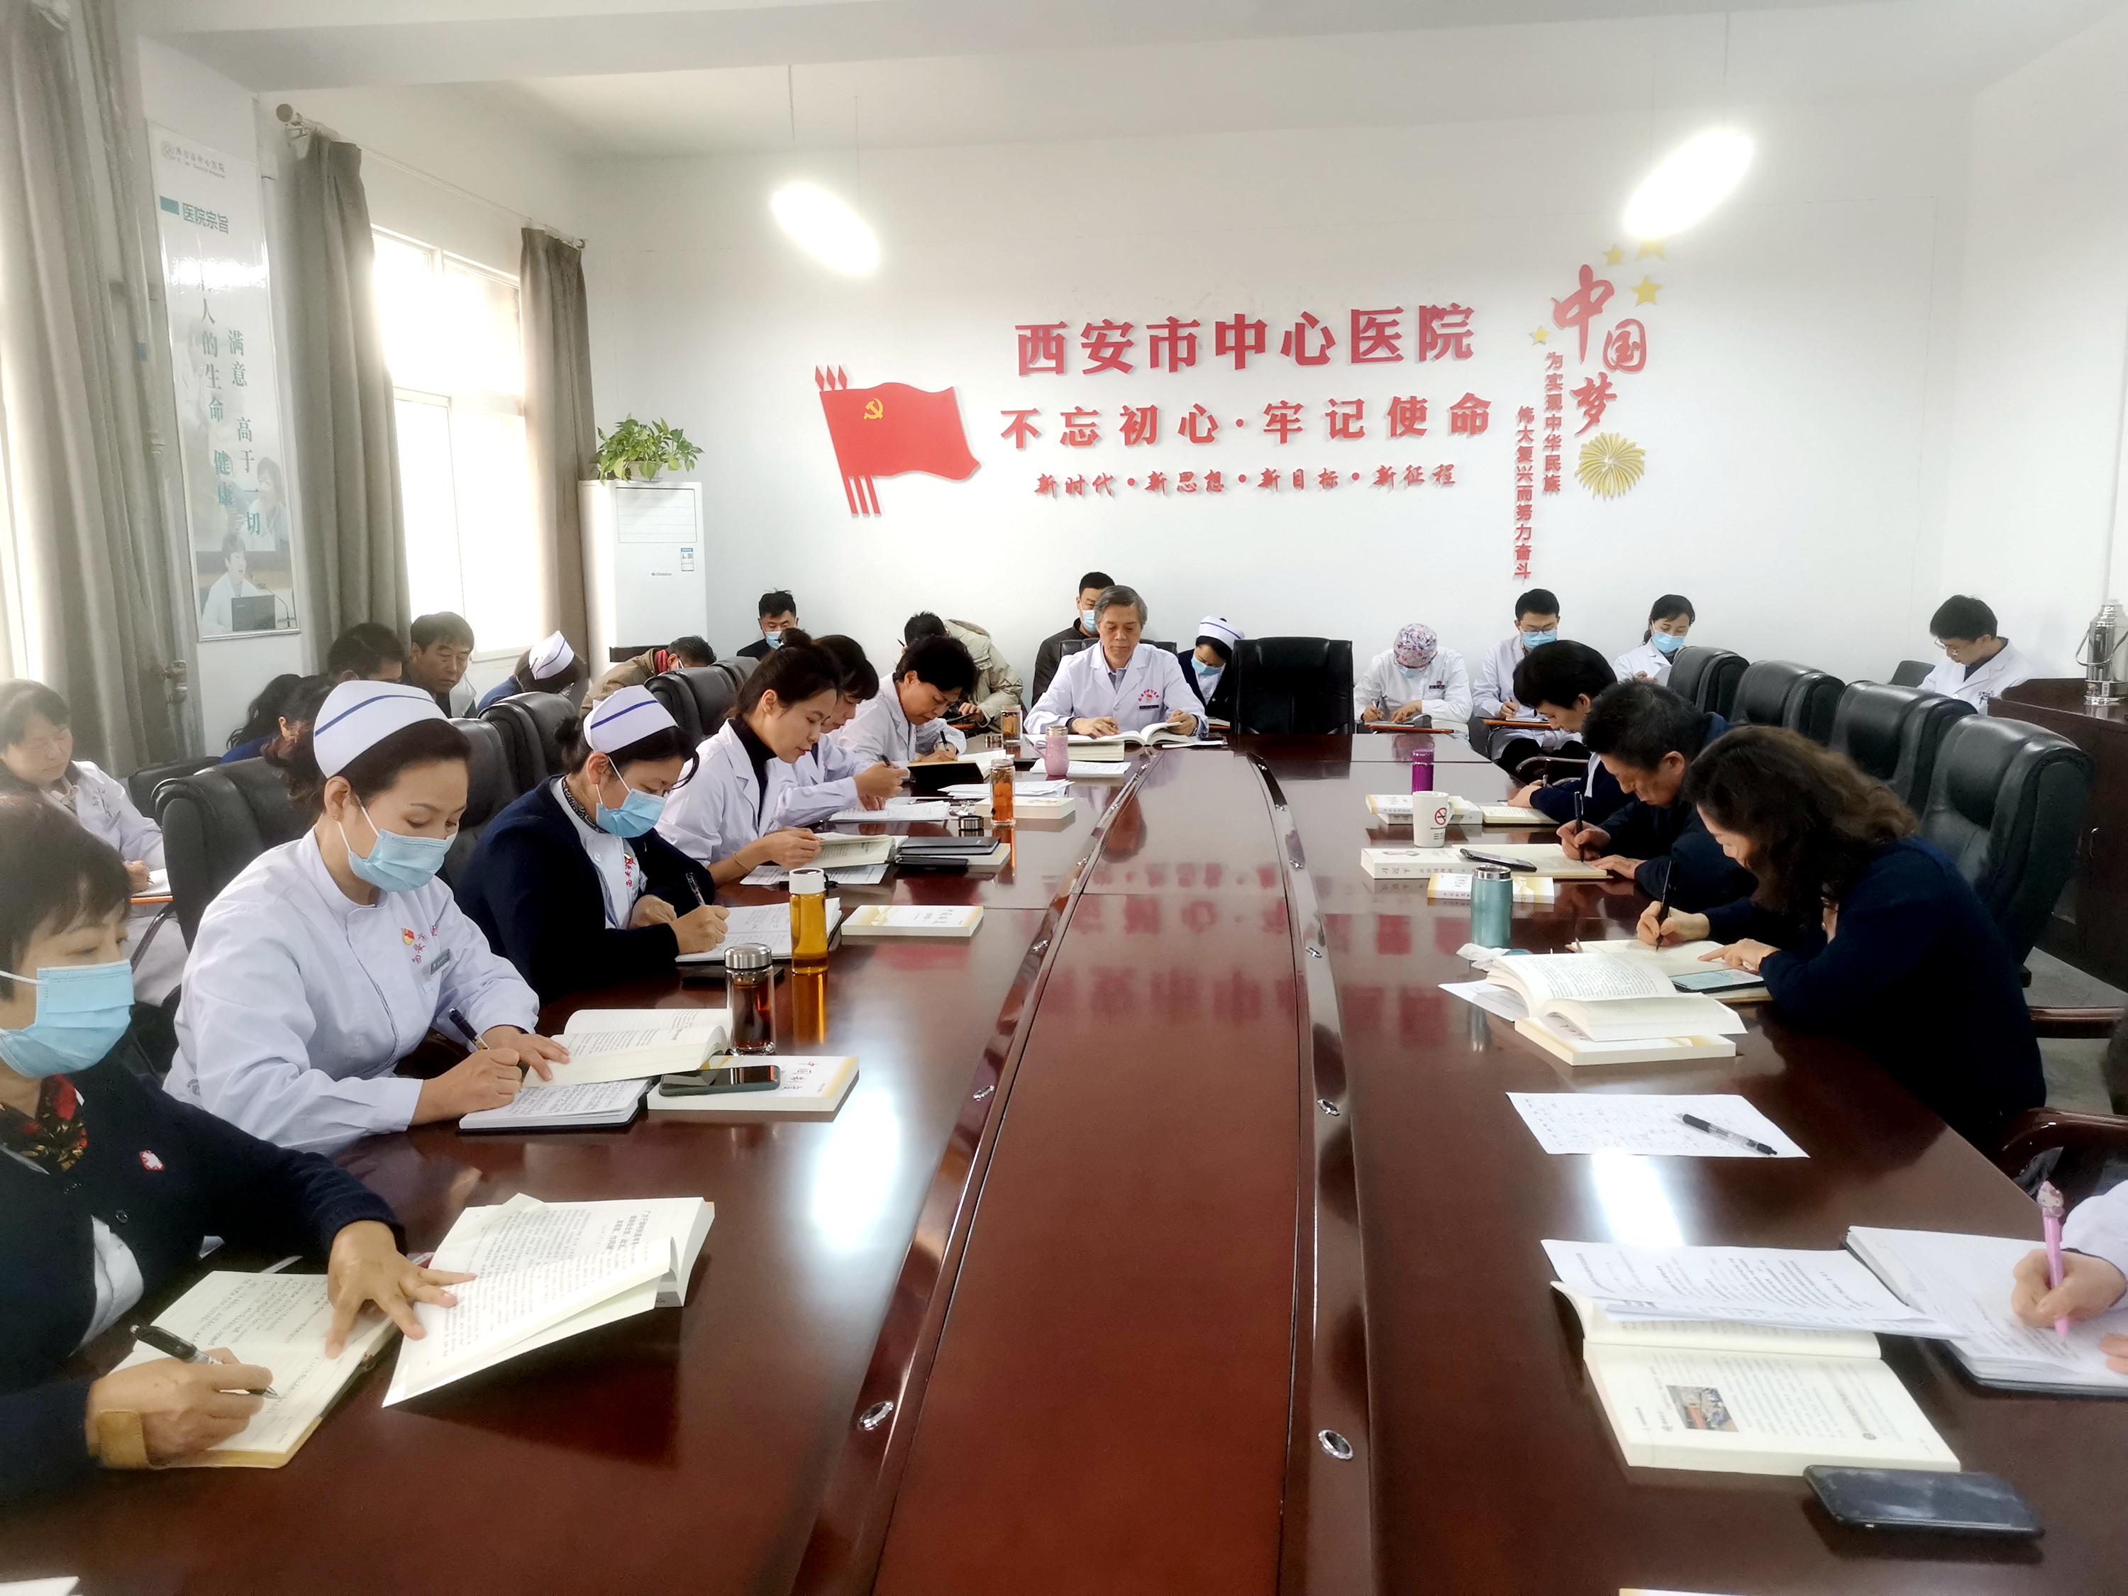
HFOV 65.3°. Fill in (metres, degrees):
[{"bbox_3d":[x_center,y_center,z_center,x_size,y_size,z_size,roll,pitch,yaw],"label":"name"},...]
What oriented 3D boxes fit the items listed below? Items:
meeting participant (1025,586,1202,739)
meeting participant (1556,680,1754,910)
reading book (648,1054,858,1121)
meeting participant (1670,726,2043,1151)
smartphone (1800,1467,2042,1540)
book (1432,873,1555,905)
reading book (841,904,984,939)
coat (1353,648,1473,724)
[{"bbox_3d":[0.190,-0.143,6.220,0.620,1.280,0.750,0,9,6],"label":"meeting participant"},{"bbox_3d":[1.398,0.332,3.432,0.750,1.160,0.560,0,9,6],"label":"meeting participant"},{"bbox_3d":[-0.404,0.377,2.200,0.240,0.017,0.170,0,9,6],"label":"reading book"},{"bbox_3d":[1.170,0.473,2.560,0.630,1.150,0.500,0,9,7],"label":"meeting participant"},{"bbox_3d":[0.619,0.508,1.196,0.143,0.009,0.071,0,9,5],"label":"smartphone"},{"bbox_3d":[0.851,0.181,3.300,0.237,0.016,0.172,1,9,16],"label":"book"},{"bbox_3d":[-0.279,0.231,3.119,0.240,0.017,0.170,0,9,6],"label":"reading book"},{"bbox_3d":[1.438,-0.301,6.821,0.520,0.640,0.500,0,9,8],"label":"coat"}]

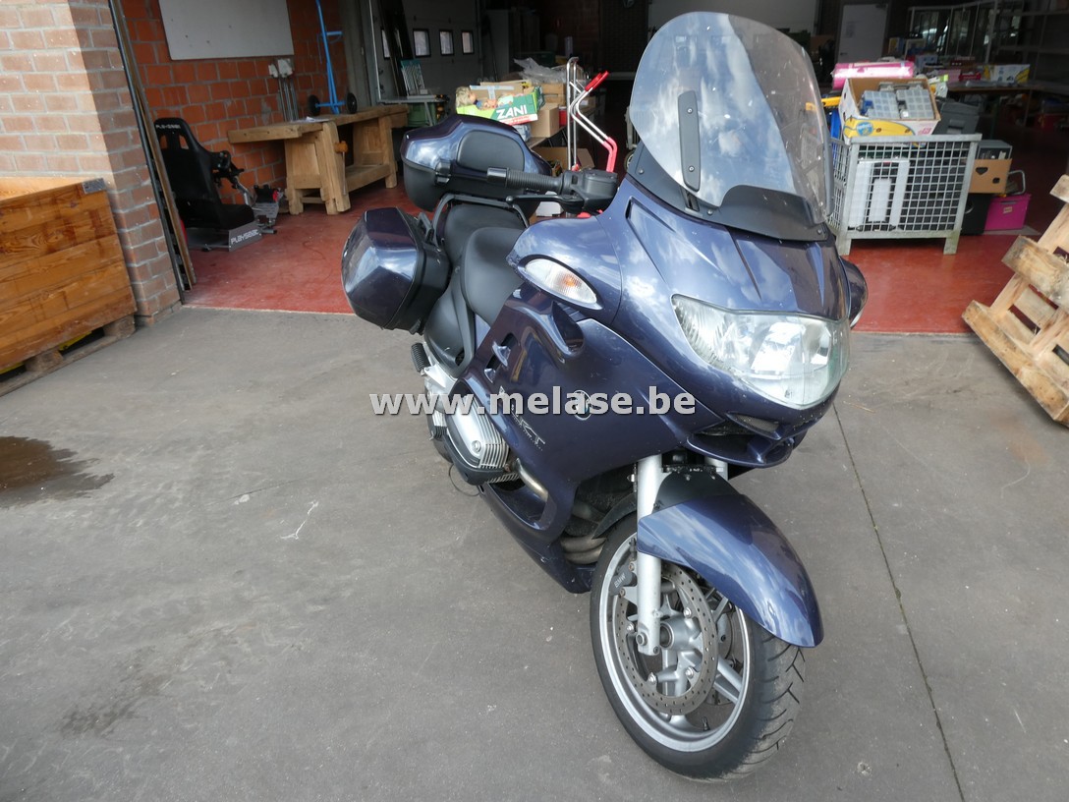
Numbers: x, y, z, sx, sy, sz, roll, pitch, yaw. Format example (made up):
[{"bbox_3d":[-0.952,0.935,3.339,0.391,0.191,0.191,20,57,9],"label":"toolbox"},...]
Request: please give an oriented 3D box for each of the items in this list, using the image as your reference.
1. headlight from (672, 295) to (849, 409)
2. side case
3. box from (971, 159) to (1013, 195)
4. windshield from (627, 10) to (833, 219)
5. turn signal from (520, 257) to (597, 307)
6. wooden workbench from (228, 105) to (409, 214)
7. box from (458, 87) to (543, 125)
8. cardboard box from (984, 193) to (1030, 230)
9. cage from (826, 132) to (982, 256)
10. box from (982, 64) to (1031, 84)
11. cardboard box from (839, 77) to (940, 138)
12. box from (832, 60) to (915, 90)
[{"bbox_3d":[0.456,-0.081,1.365,0.415,0.168,0.165,1,22,-27],"label":"headlight"},{"bbox_3d":[-0.499,-0.464,2.660,0.260,0.370,0.470,0,22,-25],"label":"side case"},{"bbox_3d":[3.444,-1.824,5.911,0.420,0.253,0.500,1,25,7],"label":"box"},{"bbox_3d":[0.434,-0.539,1.433,0.530,0.390,0.140,2,-1,-29],"label":"windshield"},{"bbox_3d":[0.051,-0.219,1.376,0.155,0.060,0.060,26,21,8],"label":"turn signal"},{"bbox_3d":[-2.136,-2.615,8.074,0.680,0.870,2.950,3,25,10],"label":"wooden workbench"},{"bbox_3d":[-0.246,-2.218,5.673,0.580,0.215,0.390,-6,25,13],"label":"box"},{"bbox_3d":[3.564,-1.489,5.739,0.310,0.265,0.320,-4,26,-5],"label":"cardboard box"},{"bbox_3d":[2.694,-1.680,5.737,0.820,0.820,1.200,2,25,8],"label":"cage"},{"bbox_3d":[6.584,-4.567,10.345,0.470,0.240,0.380,1,25,6],"label":"box"},{"bbox_3d":[2.401,-1.966,5.050,0.530,0.230,0.420,3,57,8],"label":"cardboard box"},{"bbox_3d":[2.532,-2.462,5.607,0.535,0.180,0.280,3,25,12],"label":"box"}]

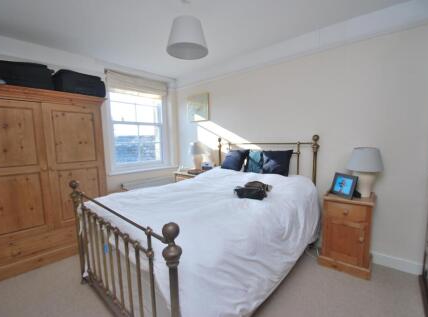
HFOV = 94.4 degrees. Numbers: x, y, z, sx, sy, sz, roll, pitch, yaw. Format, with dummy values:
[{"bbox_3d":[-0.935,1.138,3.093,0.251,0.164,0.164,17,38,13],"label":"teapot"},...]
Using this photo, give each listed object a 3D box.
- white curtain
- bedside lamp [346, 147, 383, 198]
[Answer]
[{"bbox_3d":[-1.264,-1.254,3.437,0.080,0.270,1.140,4,7,41],"label":"white curtain"},{"bbox_3d":[1.491,0.150,1.949,0.290,0.500,0.290,4,7,41],"label":"bedside lamp"}]

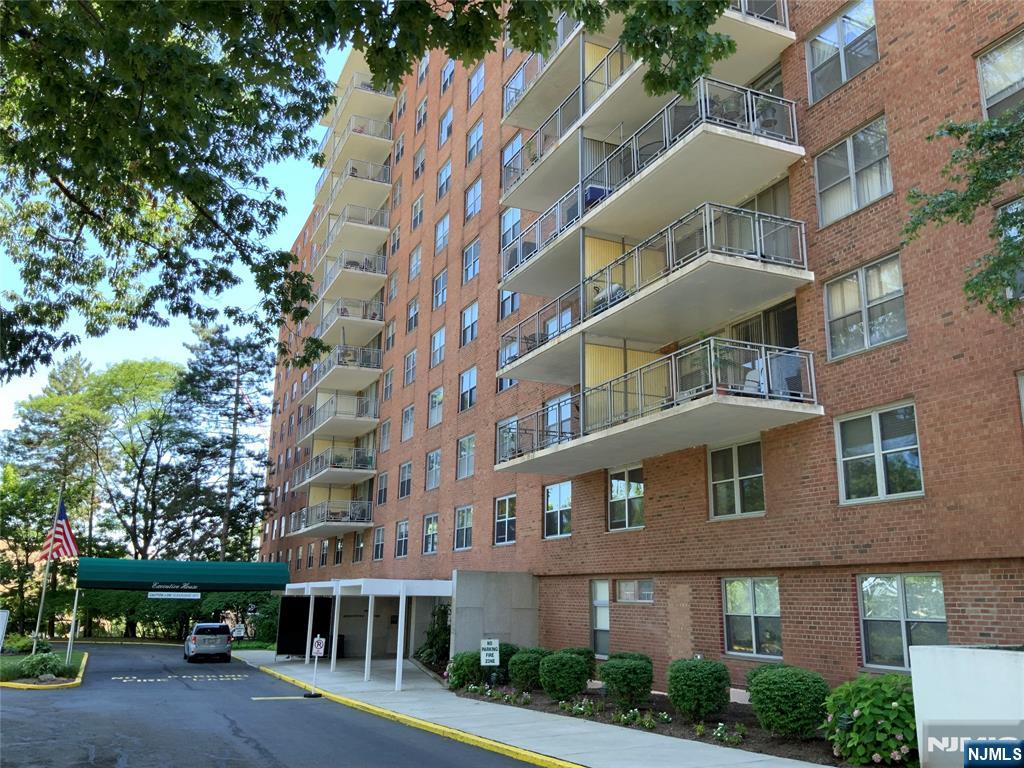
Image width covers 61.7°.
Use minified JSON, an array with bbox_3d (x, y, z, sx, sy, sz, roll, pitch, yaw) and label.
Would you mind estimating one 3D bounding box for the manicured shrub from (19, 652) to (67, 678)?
[{"bbox_3d":[-14.472,8.695,26.500,1.400,0.750,1.300,7,-15,-23],"label":"manicured shrub"}]

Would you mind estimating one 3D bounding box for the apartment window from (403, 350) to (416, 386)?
[{"bbox_3d":[-4.743,-0.720,40.213,0.130,1.502,1.657,7,-15,-23],"label":"apartment window"}]

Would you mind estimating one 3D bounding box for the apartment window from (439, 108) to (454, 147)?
[{"bbox_3d":[-2.982,-11.778,39.602,0.140,1.500,1.720,7,-15,-24],"label":"apartment window"}]

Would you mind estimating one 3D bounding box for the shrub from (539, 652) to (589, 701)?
[{"bbox_3d":[1.094,6.127,17.988,1.016,0.940,1.016,1,-14,0],"label":"shrub"}]

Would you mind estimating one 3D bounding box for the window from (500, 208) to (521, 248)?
[{"bbox_3d":[-0.024,-5.685,31.108,0.140,1.500,1.720,7,-15,-24],"label":"window"}]

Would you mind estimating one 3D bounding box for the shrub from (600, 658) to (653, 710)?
[{"bbox_3d":[2.349,6.103,17.610,1.050,0.980,1.050,1,-14,0],"label":"shrub"}]

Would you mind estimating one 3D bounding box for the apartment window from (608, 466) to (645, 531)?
[{"bbox_3d":[2.920,2.939,21.711,0.140,1.510,1.710,7,-15,-24],"label":"apartment window"}]

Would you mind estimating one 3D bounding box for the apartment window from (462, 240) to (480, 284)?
[{"bbox_3d":[-1.636,-4.937,34.802,0.150,1.560,1.710,7,-15,-23],"label":"apartment window"}]

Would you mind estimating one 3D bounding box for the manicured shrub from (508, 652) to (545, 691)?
[{"bbox_3d":[0.423,7.373,22.000,1.000,0.930,1.000,1,-14,0],"label":"manicured shrub"}]

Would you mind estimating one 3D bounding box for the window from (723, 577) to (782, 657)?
[{"bbox_3d":[4.979,4.823,17.804,0.150,1.556,1.797,7,-15,-24],"label":"window"}]

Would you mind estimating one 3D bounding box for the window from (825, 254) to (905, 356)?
[{"bbox_3d":[6.265,-1.304,15.304,0.140,1.510,1.710,7,-15,-24],"label":"window"}]

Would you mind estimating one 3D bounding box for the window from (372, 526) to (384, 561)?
[{"bbox_3d":[-6.390,7.717,41.584,0.150,1.560,1.660,7,-15,-24],"label":"window"}]

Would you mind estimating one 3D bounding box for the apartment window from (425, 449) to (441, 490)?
[{"bbox_3d":[-3.249,3.588,35.825,0.150,1.560,1.660,7,-15,-24],"label":"apartment window"}]

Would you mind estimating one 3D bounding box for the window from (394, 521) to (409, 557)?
[{"bbox_3d":[-4.873,6.935,38.303,0.130,1.502,1.657,7,-15,-23],"label":"window"}]

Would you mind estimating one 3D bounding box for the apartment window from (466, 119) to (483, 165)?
[{"bbox_3d":[-1.499,-9.982,35.465,0.130,1.502,1.657,7,-15,-23],"label":"apartment window"}]

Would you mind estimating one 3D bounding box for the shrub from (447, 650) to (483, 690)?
[{"bbox_3d":[-1.109,7.027,21.166,1.000,0.930,1.000,1,-14,0],"label":"shrub"}]

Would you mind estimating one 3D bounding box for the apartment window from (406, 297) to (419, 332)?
[{"bbox_3d":[-4.715,-3.323,41.041,0.150,1.560,1.660,7,-15,-24],"label":"apartment window"}]

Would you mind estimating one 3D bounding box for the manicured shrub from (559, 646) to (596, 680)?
[{"bbox_3d":[1.608,7.137,21.384,1.020,1.020,1.020,1,-14,0],"label":"manicured shrub"}]

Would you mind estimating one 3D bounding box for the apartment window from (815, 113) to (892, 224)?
[{"bbox_3d":[6.315,-3.889,15.937,0.150,1.530,1.710,7,-15,-23],"label":"apartment window"}]

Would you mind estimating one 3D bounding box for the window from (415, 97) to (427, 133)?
[{"bbox_3d":[-4.553,-13.603,43.623,0.150,1.560,1.660,7,-15,-24],"label":"window"}]

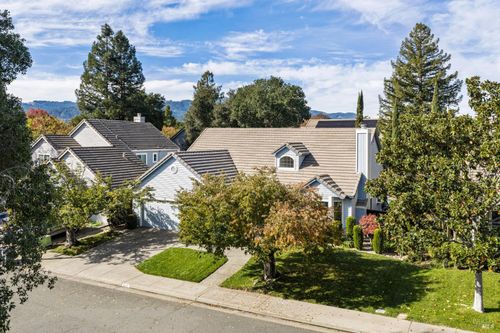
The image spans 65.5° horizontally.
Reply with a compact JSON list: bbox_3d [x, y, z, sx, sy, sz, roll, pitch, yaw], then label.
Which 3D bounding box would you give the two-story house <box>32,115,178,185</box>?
[{"bbox_3d":[-15.133,-0.509,38.408,13.800,8.400,11.000,3,5,28],"label":"two-story house"}]

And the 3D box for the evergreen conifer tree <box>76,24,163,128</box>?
[{"bbox_3d":[-19.306,-8.979,57.503,12.500,23.500,11.500,0,4,0],"label":"evergreen conifer tree"}]

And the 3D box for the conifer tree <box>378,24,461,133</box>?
[{"bbox_3d":[21.571,-7.431,49.177,10.600,21.040,10.600,3,5,28],"label":"conifer tree"}]

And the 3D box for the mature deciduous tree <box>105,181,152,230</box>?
[{"bbox_3d":[-9.028,2.881,28.882,3.500,3.700,3.200,0,4,0],"label":"mature deciduous tree"}]

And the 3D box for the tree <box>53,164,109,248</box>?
[{"bbox_3d":[-10.469,2.361,24.008,3.800,4.980,3.800,3,5,28],"label":"tree"}]

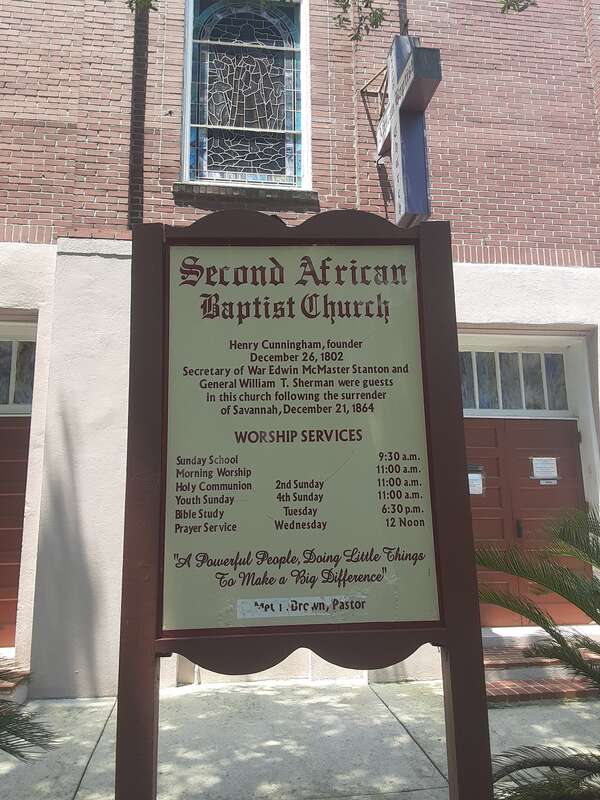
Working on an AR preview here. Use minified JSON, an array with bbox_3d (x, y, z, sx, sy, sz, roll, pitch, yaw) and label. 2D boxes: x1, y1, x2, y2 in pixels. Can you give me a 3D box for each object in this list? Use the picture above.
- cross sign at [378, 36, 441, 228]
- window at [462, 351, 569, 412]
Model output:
[{"bbox_3d":[1.052,-2.562,6.007,0.250,1.820,1.220,1,-10,-6],"label":"cross sign"},{"bbox_3d":[2.197,-0.200,6.805,1.480,0.630,0.080,1,-10,-6],"label":"window"}]

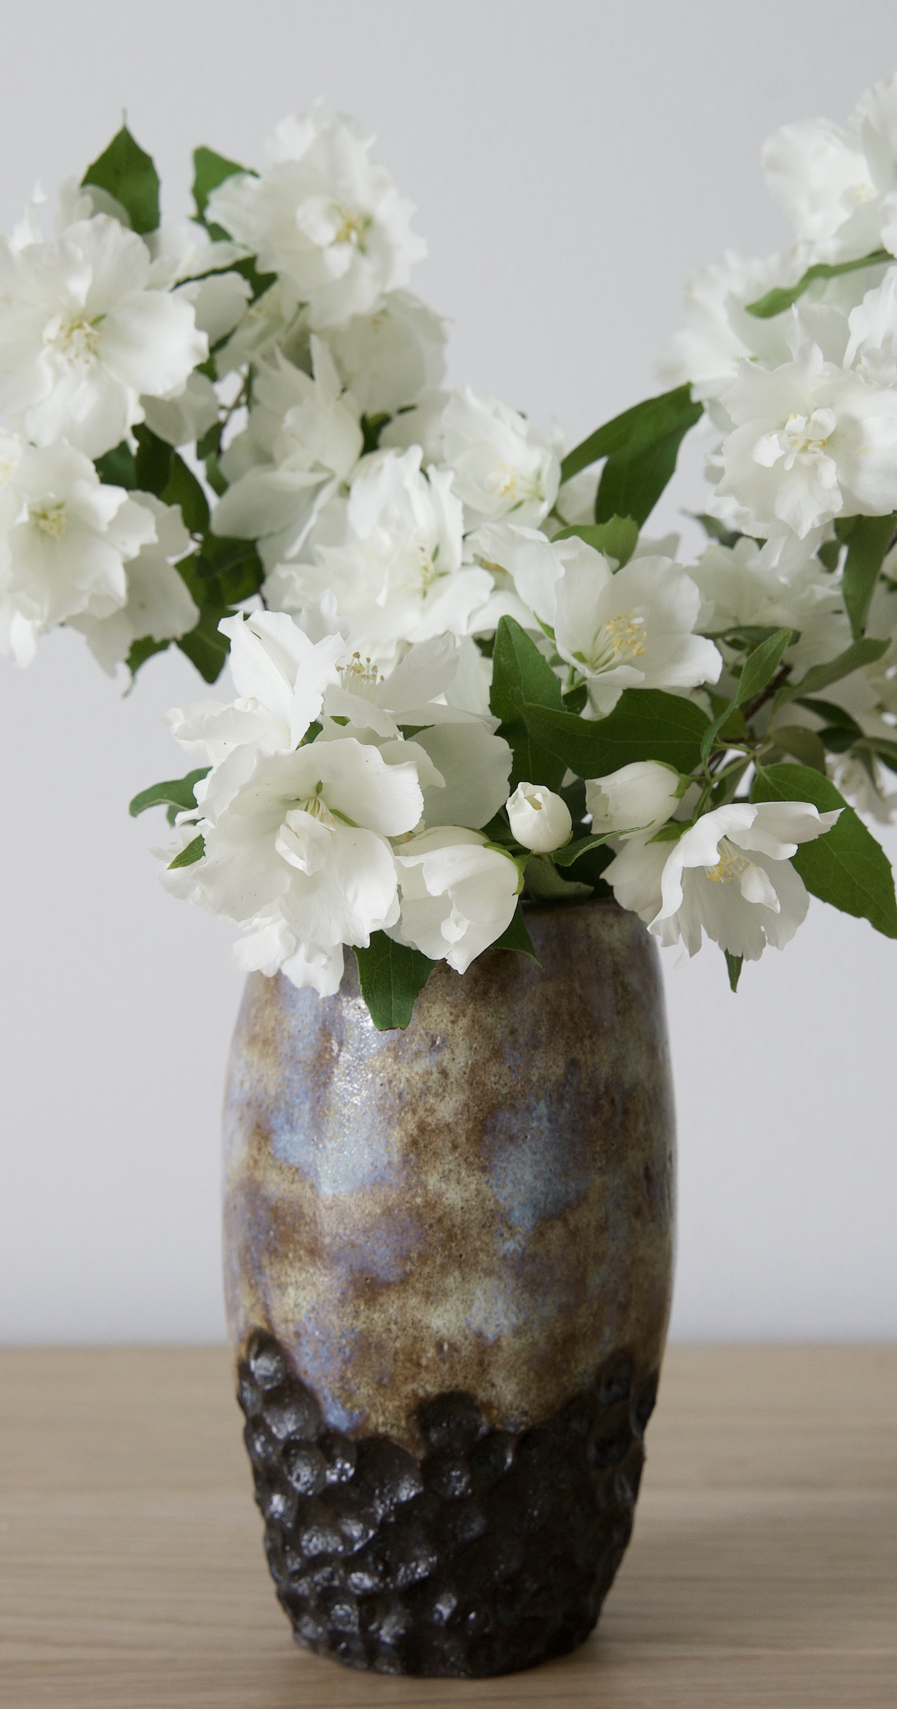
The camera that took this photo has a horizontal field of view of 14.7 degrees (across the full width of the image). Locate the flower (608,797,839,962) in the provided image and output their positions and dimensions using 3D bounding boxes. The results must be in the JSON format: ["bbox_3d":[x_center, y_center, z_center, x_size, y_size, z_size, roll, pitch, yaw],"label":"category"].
[{"bbox_3d":[0.057,0.005,0.722,0.045,0.034,0.030,-3,28,-25],"label":"flower"}]

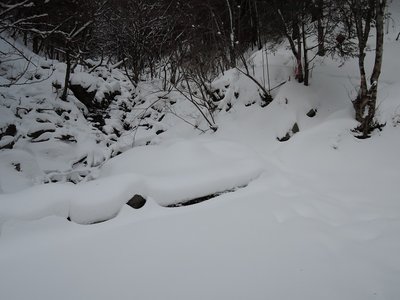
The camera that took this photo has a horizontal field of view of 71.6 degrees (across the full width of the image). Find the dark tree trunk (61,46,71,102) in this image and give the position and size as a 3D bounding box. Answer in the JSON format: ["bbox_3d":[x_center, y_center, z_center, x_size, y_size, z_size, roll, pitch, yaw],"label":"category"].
[{"bbox_3d":[-5.536,-3.138,11.516,0.210,2.110,0.180,6,5,0],"label":"dark tree trunk"}]

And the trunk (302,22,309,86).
[{"bbox_3d":[4.204,-3.811,11.100,0.170,2.510,0.170,-5,5,0],"label":"trunk"}]

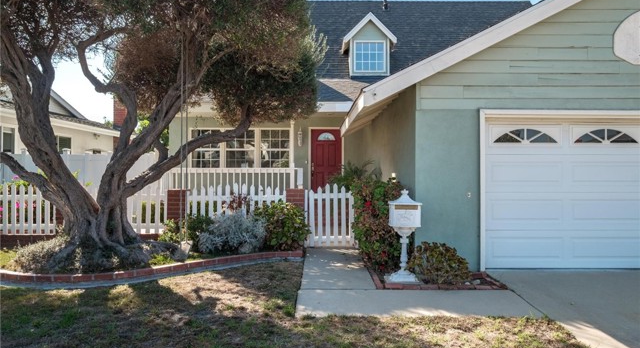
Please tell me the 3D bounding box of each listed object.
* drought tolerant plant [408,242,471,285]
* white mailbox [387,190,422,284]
[{"bbox_3d":[1.540,1.110,5.720,0.800,0.490,0.680,0,0,0],"label":"drought tolerant plant"},{"bbox_3d":[1.070,0.762,5.580,0.400,1.140,0.320,0,0,5],"label":"white mailbox"}]

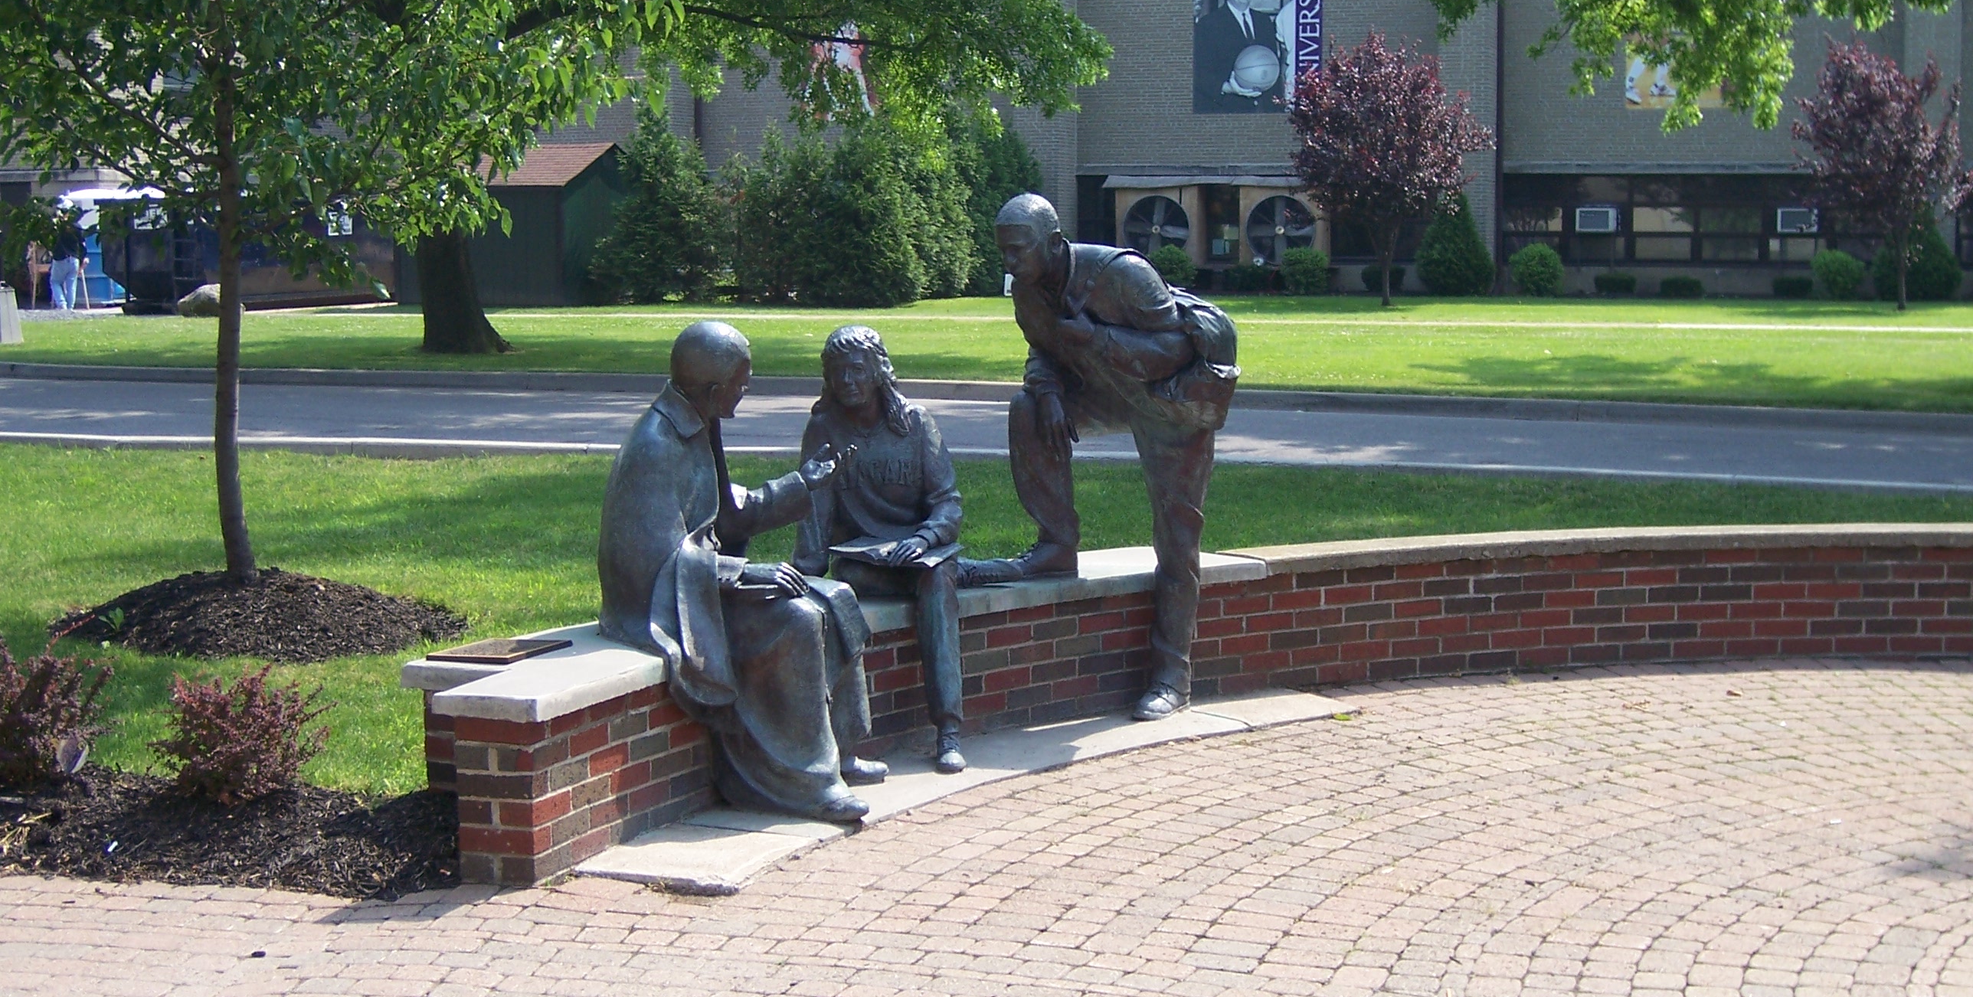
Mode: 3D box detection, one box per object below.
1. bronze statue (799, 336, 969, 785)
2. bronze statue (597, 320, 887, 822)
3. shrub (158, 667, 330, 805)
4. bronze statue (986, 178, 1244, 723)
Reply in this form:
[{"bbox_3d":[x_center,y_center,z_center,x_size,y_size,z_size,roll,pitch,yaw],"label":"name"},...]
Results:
[{"bbox_3d":[-0.298,0.127,7.980,0.600,1.305,0.820,-2,6,-11],"label":"bronze statue"},{"bbox_3d":[-0.697,0.181,7.311,0.820,1.355,0.720,0,6,10],"label":"bronze statue"},{"bbox_3d":[-2.079,0.675,7.231,0.490,0.385,0.480,-1,6,0],"label":"shrub"},{"bbox_3d":[0.423,-0.155,8.504,0.840,1.730,0.580,-4,7,-25],"label":"bronze statue"}]

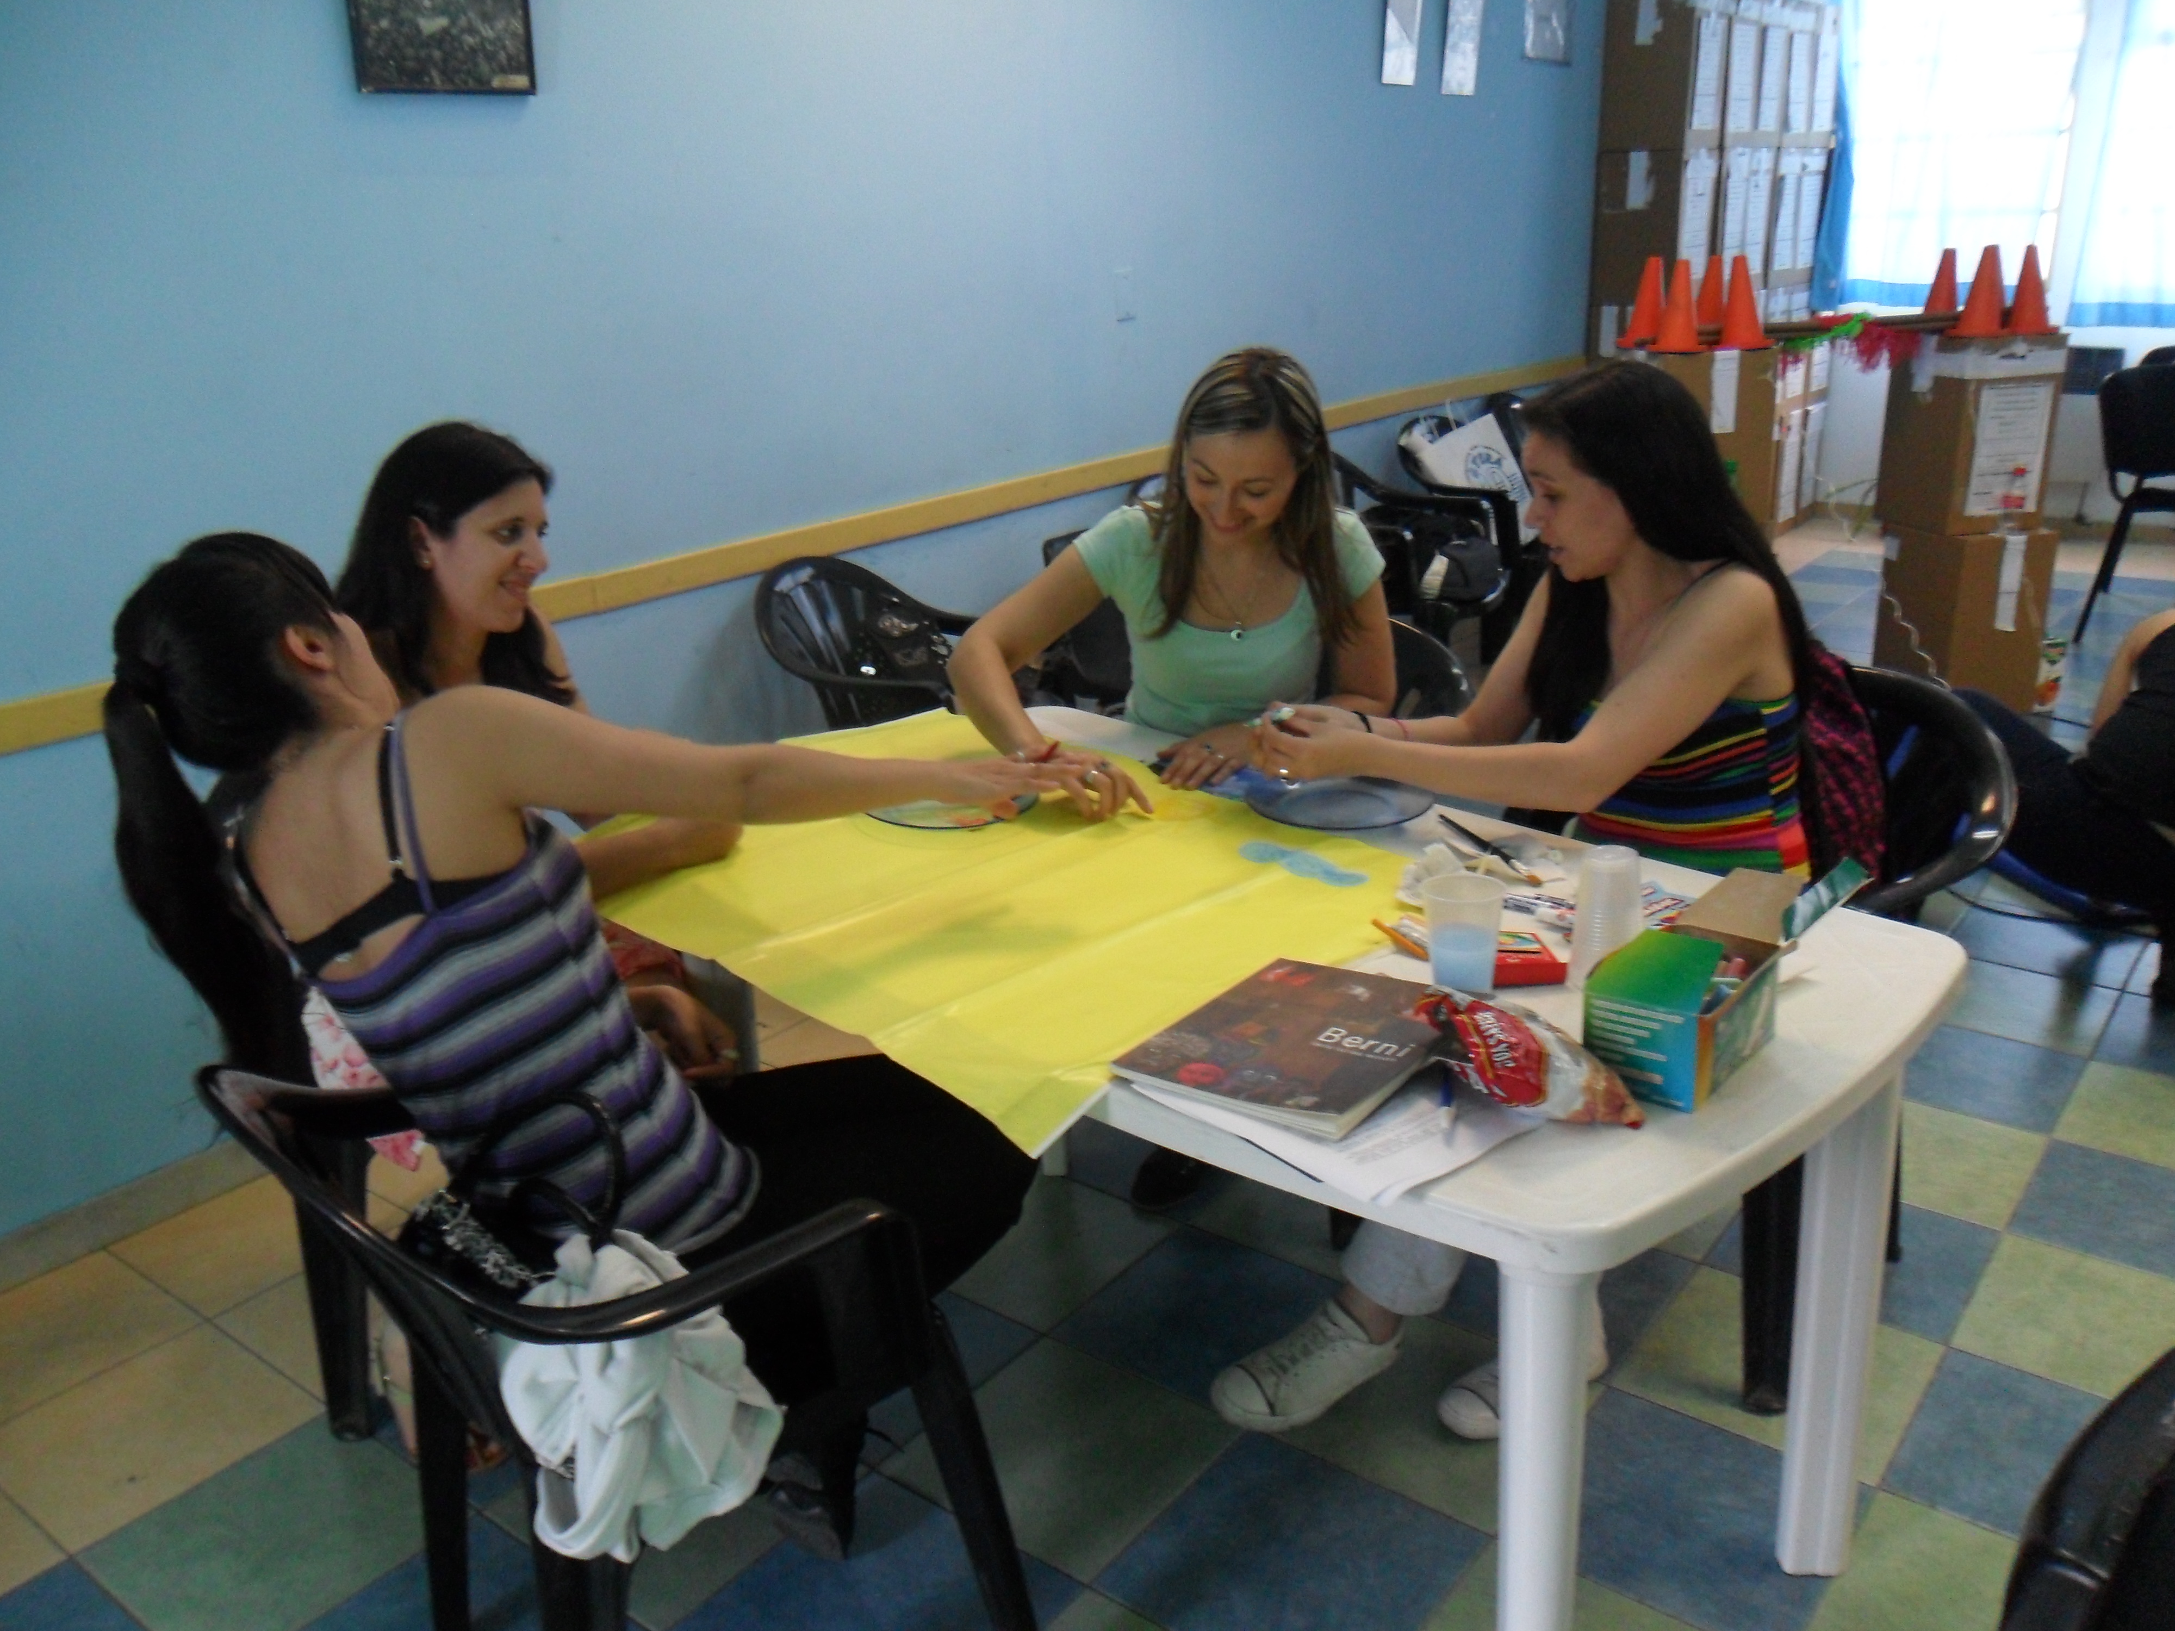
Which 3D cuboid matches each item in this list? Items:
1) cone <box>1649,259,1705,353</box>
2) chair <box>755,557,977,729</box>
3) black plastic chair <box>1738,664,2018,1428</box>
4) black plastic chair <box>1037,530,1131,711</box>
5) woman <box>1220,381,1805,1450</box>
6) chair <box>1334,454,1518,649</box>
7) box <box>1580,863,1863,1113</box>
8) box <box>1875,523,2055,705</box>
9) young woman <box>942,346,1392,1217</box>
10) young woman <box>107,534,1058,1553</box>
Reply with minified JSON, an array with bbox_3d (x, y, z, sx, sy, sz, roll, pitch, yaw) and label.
[{"bbox_3d":[1.767,-1.527,5.055,0.170,0.270,0.170,1,19,10],"label":"cone"},{"bbox_3d":[-0.289,-0.106,3.534,0.560,0.800,0.560,8,21,27],"label":"chair"},{"bbox_3d":[0.839,0.259,2.319,0.560,0.800,0.560,15,25,42],"label":"black plastic chair"},{"bbox_3d":[0.230,-0.259,3.924,0.550,0.800,0.530,12,23,36],"label":"black plastic chair"},{"bbox_3d":[0.554,0.062,2.249,1.000,1.240,0.550,-13,22,-29],"label":"woman"},{"bbox_3d":[0.947,-0.686,5.104,0.570,0.800,0.570,9,22,30],"label":"chair"},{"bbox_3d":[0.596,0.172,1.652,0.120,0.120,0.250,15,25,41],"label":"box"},{"bbox_3d":[2.596,-0.597,5.063,0.306,0.530,0.360,-6,19,-10],"label":"box"},{"bbox_3d":[0.267,-0.059,2.642,0.660,1.240,0.750,5,20,20],"label":"young woman"},{"bbox_3d":[-0.325,0.249,1.908,1.100,1.170,0.760,-14,22,-32],"label":"young woman"}]

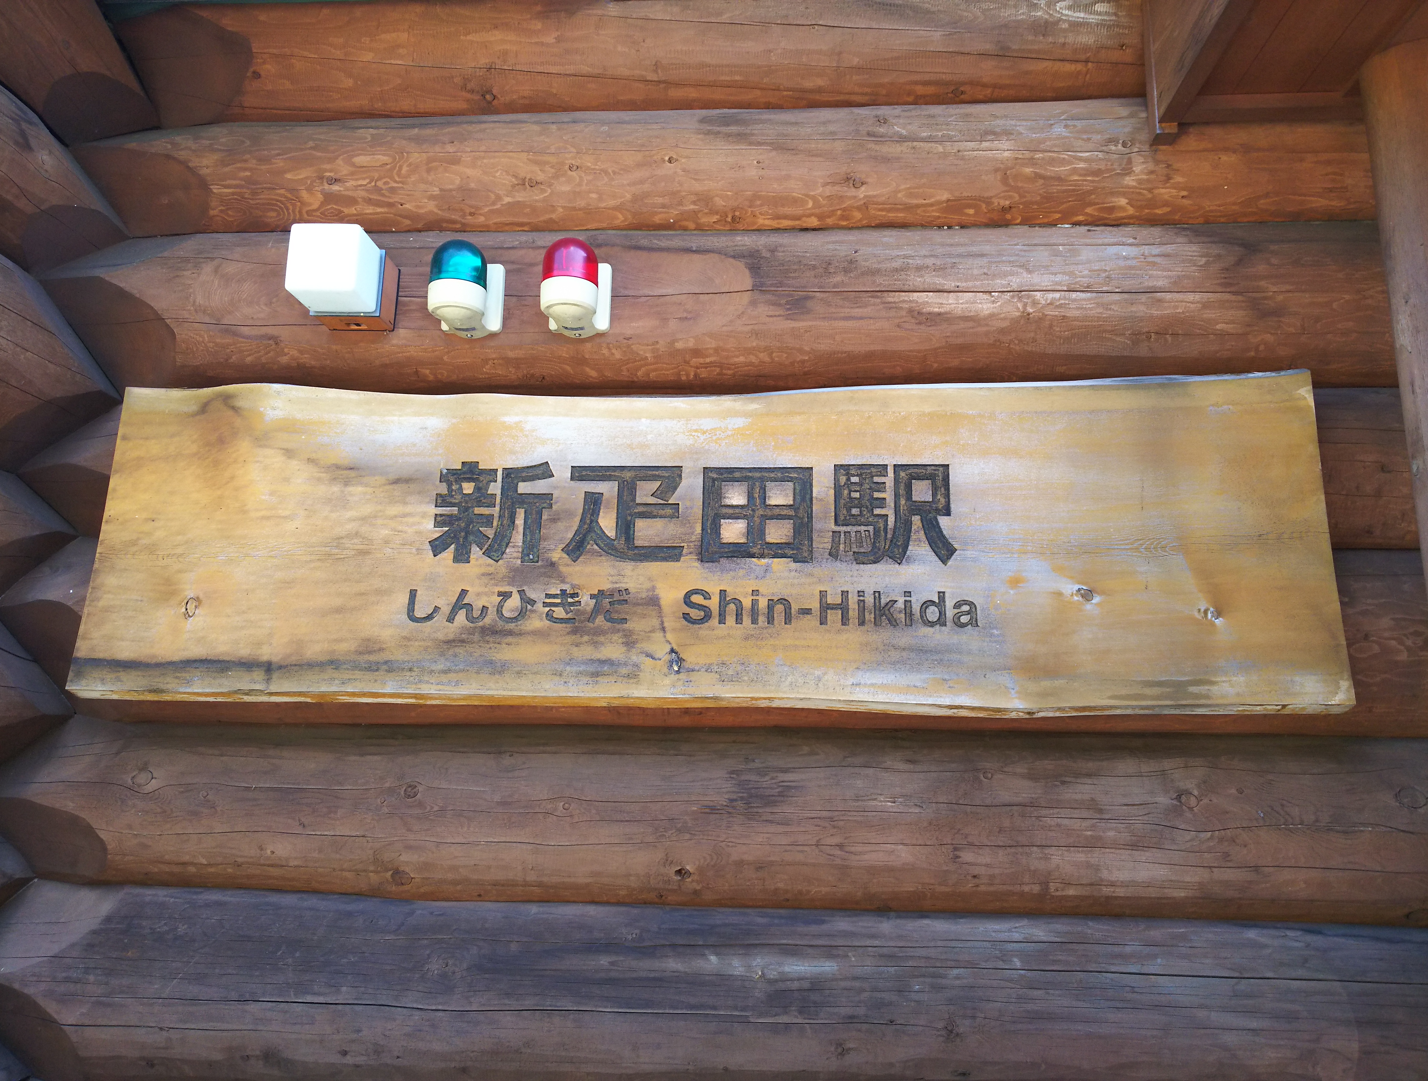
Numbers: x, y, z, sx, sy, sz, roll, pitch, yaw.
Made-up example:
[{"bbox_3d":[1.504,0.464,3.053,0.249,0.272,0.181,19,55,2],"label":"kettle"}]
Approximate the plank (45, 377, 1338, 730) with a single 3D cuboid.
[{"bbox_3d":[-0.041,-0.001,1.770,1.930,0.531,0.048,0,-15,5],"label":"plank"}]

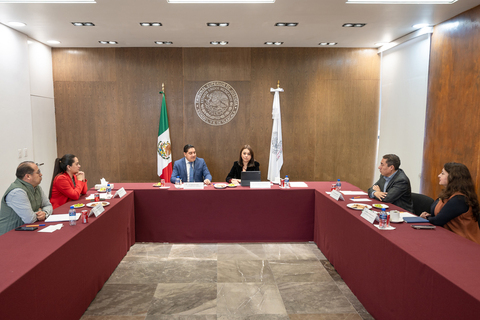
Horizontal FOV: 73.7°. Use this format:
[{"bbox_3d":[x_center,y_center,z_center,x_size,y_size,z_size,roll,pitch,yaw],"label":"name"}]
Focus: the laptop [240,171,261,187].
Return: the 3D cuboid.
[{"bbox_3d":[0.163,0.272,4.734,0.295,0.215,0.220,0,6,0],"label":"laptop"}]

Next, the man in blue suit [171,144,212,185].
[{"bbox_3d":[-0.754,0.425,5.042,0.630,1.340,0.800,0,6,-3],"label":"man in blue suit"}]

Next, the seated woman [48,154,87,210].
[{"bbox_3d":[-1.940,0.584,3.772,0.760,1.290,0.480,-1,6,-6],"label":"seated woman"}]

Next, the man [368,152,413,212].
[{"bbox_3d":[1.750,0.580,3.761,0.760,1.300,0.560,0,6,2],"label":"man"}]

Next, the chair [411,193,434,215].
[{"bbox_3d":[1.930,0.813,3.745,0.560,0.850,0.500,0,6,0],"label":"chair"}]

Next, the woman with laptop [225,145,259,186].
[{"bbox_3d":[0.070,0.425,5.042,0.530,1.330,0.780,0,6,0],"label":"woman with laptop"}]

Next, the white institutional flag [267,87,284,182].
[{"bbox_3d":[0.609,-0.378,5.410,0.290,1.700,0.230,0,6,0],"label":"white institutional flag"}]

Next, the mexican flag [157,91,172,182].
[{"bbox_3d":[-1.277,-0.308,5.417,0.260,1.720,0.220,0,6,0],"label":"mexican flag"}]

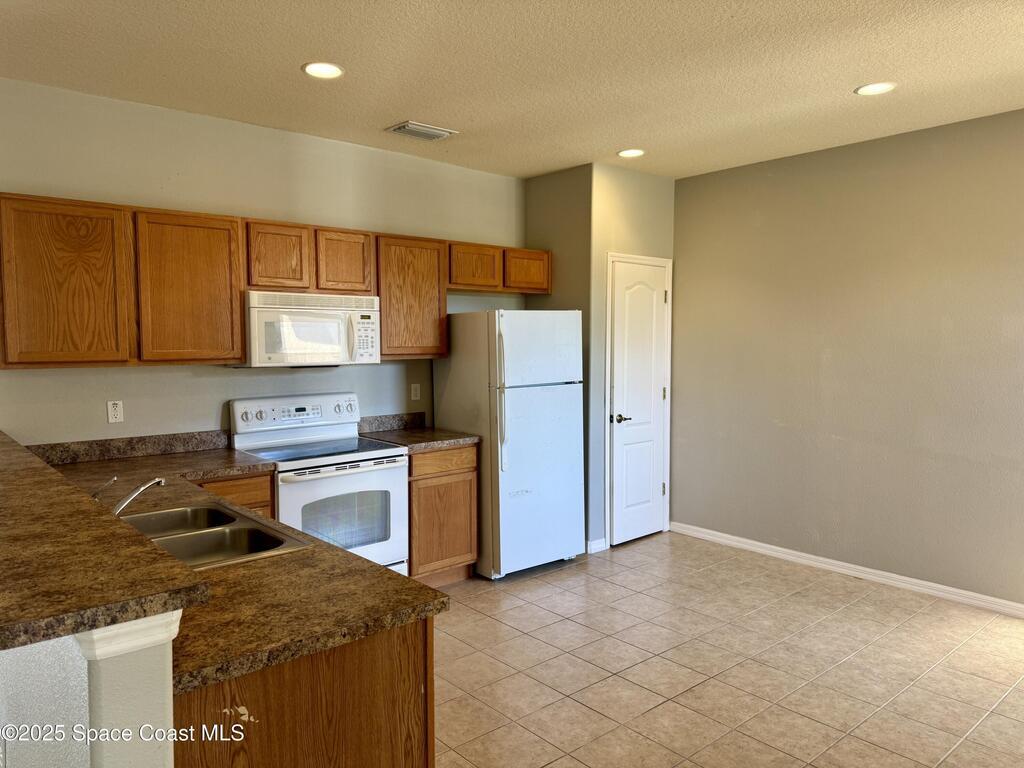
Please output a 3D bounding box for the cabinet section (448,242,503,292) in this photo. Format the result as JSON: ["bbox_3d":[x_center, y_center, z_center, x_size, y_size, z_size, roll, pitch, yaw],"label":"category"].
[{"bbox_3d":[-0.334,-0.774,4.778,0.437,0.300,0.325,-3,5,-40],"label":"cabinet section"}]

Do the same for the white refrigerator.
[{"bbox_3d":[-0.020,0.366,4.872,0.742,1.707,0.763,-3,5,-40],"label":"white refrigerator"}]

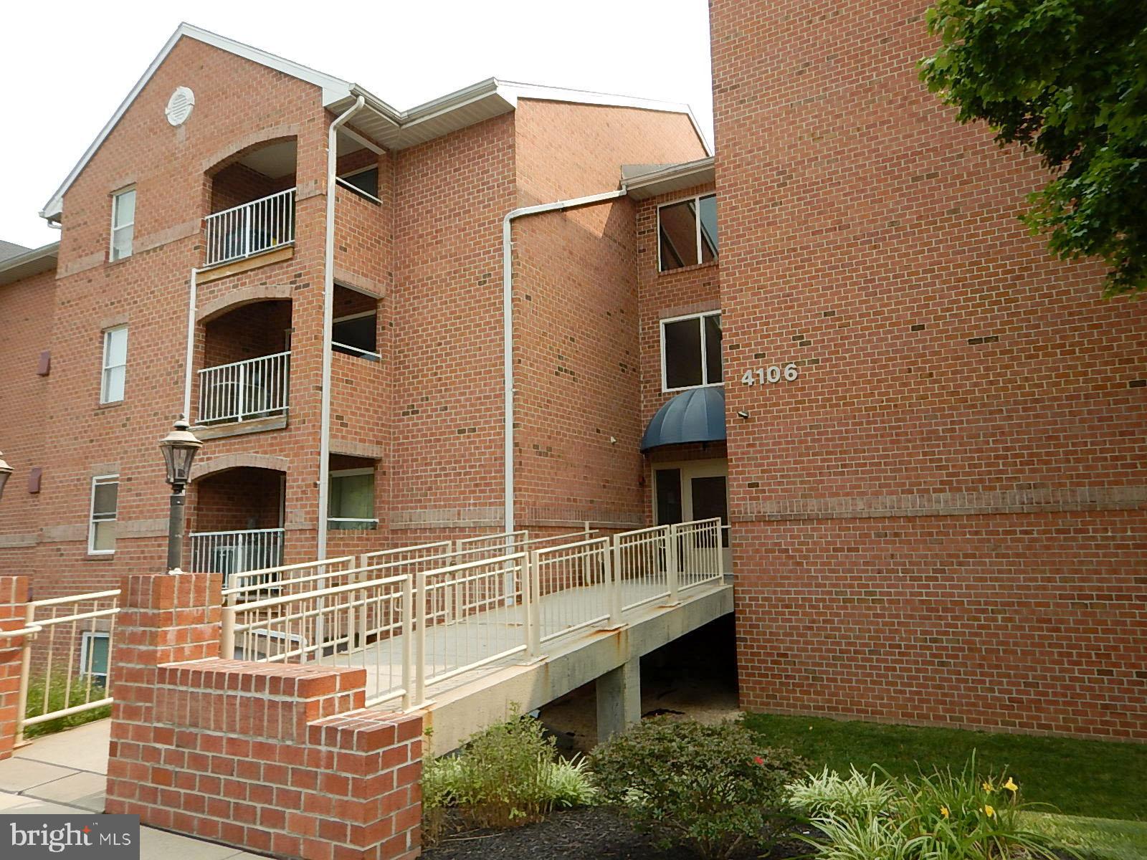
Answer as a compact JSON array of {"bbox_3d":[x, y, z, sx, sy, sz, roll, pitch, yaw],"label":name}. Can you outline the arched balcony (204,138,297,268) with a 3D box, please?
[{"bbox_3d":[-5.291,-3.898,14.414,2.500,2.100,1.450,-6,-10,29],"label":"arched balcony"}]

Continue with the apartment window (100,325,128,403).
[{"bbox_3d":[-8.818,-1.227,15.322,0.780,1.450,0.120,-6,-10,29],"label":"apartment window"}]

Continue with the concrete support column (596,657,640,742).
[{"bbox_3d":[0.527,3.221,9.140,0.360,1.150,0.400,-6,-10,29],"label":"concrete support column"}]

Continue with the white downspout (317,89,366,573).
[{"bbox_3d":[-3.629,-1.383,12.476,0.740,8.000,0.090,-6,-9,30],"label":"white downspout"}]

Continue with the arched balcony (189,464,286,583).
[{"bbox_3d":[-5.165,1.730,13.582,2.500,2.080,1.450,-6,-10,29],"label":"arched balcony"}]

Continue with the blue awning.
[{"bbox_3d":[2.425,-0.296,15.456,2.780,1.220,1.050,-6,-10,29],"label":"blue awning"}]

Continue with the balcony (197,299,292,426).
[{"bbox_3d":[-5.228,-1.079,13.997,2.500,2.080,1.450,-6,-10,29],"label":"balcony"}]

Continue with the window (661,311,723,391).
[{"bbox_3d":[2.684,-1.606,16.146,1.870,1.530,0.120,-6,-10,29],"label":"window"}]

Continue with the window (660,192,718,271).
[{"bbox_3d":[2.628,-4.138,16.520,1.840,1.470,0.120,-6,-10,29],"label":"window"}]

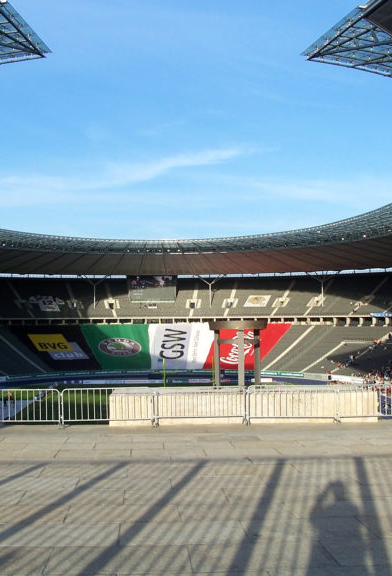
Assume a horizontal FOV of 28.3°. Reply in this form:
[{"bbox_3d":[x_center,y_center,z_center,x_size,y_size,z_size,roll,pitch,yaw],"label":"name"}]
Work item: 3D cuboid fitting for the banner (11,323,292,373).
[{"bbox_3d":[-13.800,18.100,250.500,93.000,7.000,39.000,0,25,-4],"label":"banner"}]

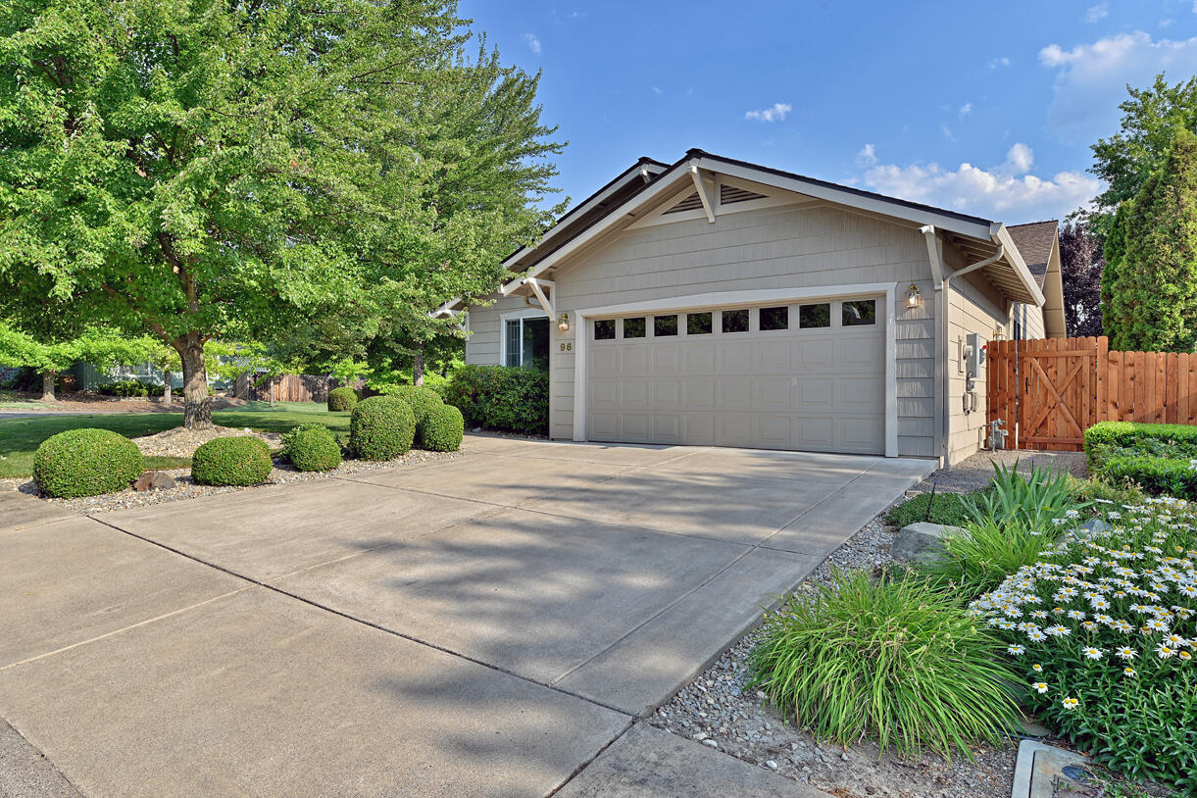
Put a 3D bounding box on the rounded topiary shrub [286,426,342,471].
[{"bbox_3d":[-3.600,0.630,9.290,0.650,0.590,0.650,0,0,0],"label":"rounded topiary shrub"}]

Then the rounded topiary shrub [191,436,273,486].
[{"bbox_3d":[-4.180,0.710,8.370,0.860,0.570,0.860,0,0,0],"label":"rounded topiary shrub"}]

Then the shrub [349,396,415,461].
[{"bbox_3d":[-3.010,0.400,10.220,0.880,0.910,0.880,0,0,0],"label":"shrub"}]

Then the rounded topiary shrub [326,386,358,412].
[{"bbox_3d":[-7.870,0.130,22.500,0.960,0.790,0.960,0,0,0],"label":"rounded topiary shrub"}]

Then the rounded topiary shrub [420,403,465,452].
[{"bbox_3d":[-2.330,0.430,10.980,0.640,0.730,0.640,0,0,0],"label":"rounded topiary shrub"}]

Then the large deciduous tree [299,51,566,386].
[{"bbox_3d":[-3.950,-3.850,17.600,6.300,9.100,6.000,0,0,0],"label":"large deciduous tree"}]

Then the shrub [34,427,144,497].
[{"bbox_3d":[-5.320,0.670,7.660,0.980,0.720,0.980,0,0,0],"label":"shrub"}]

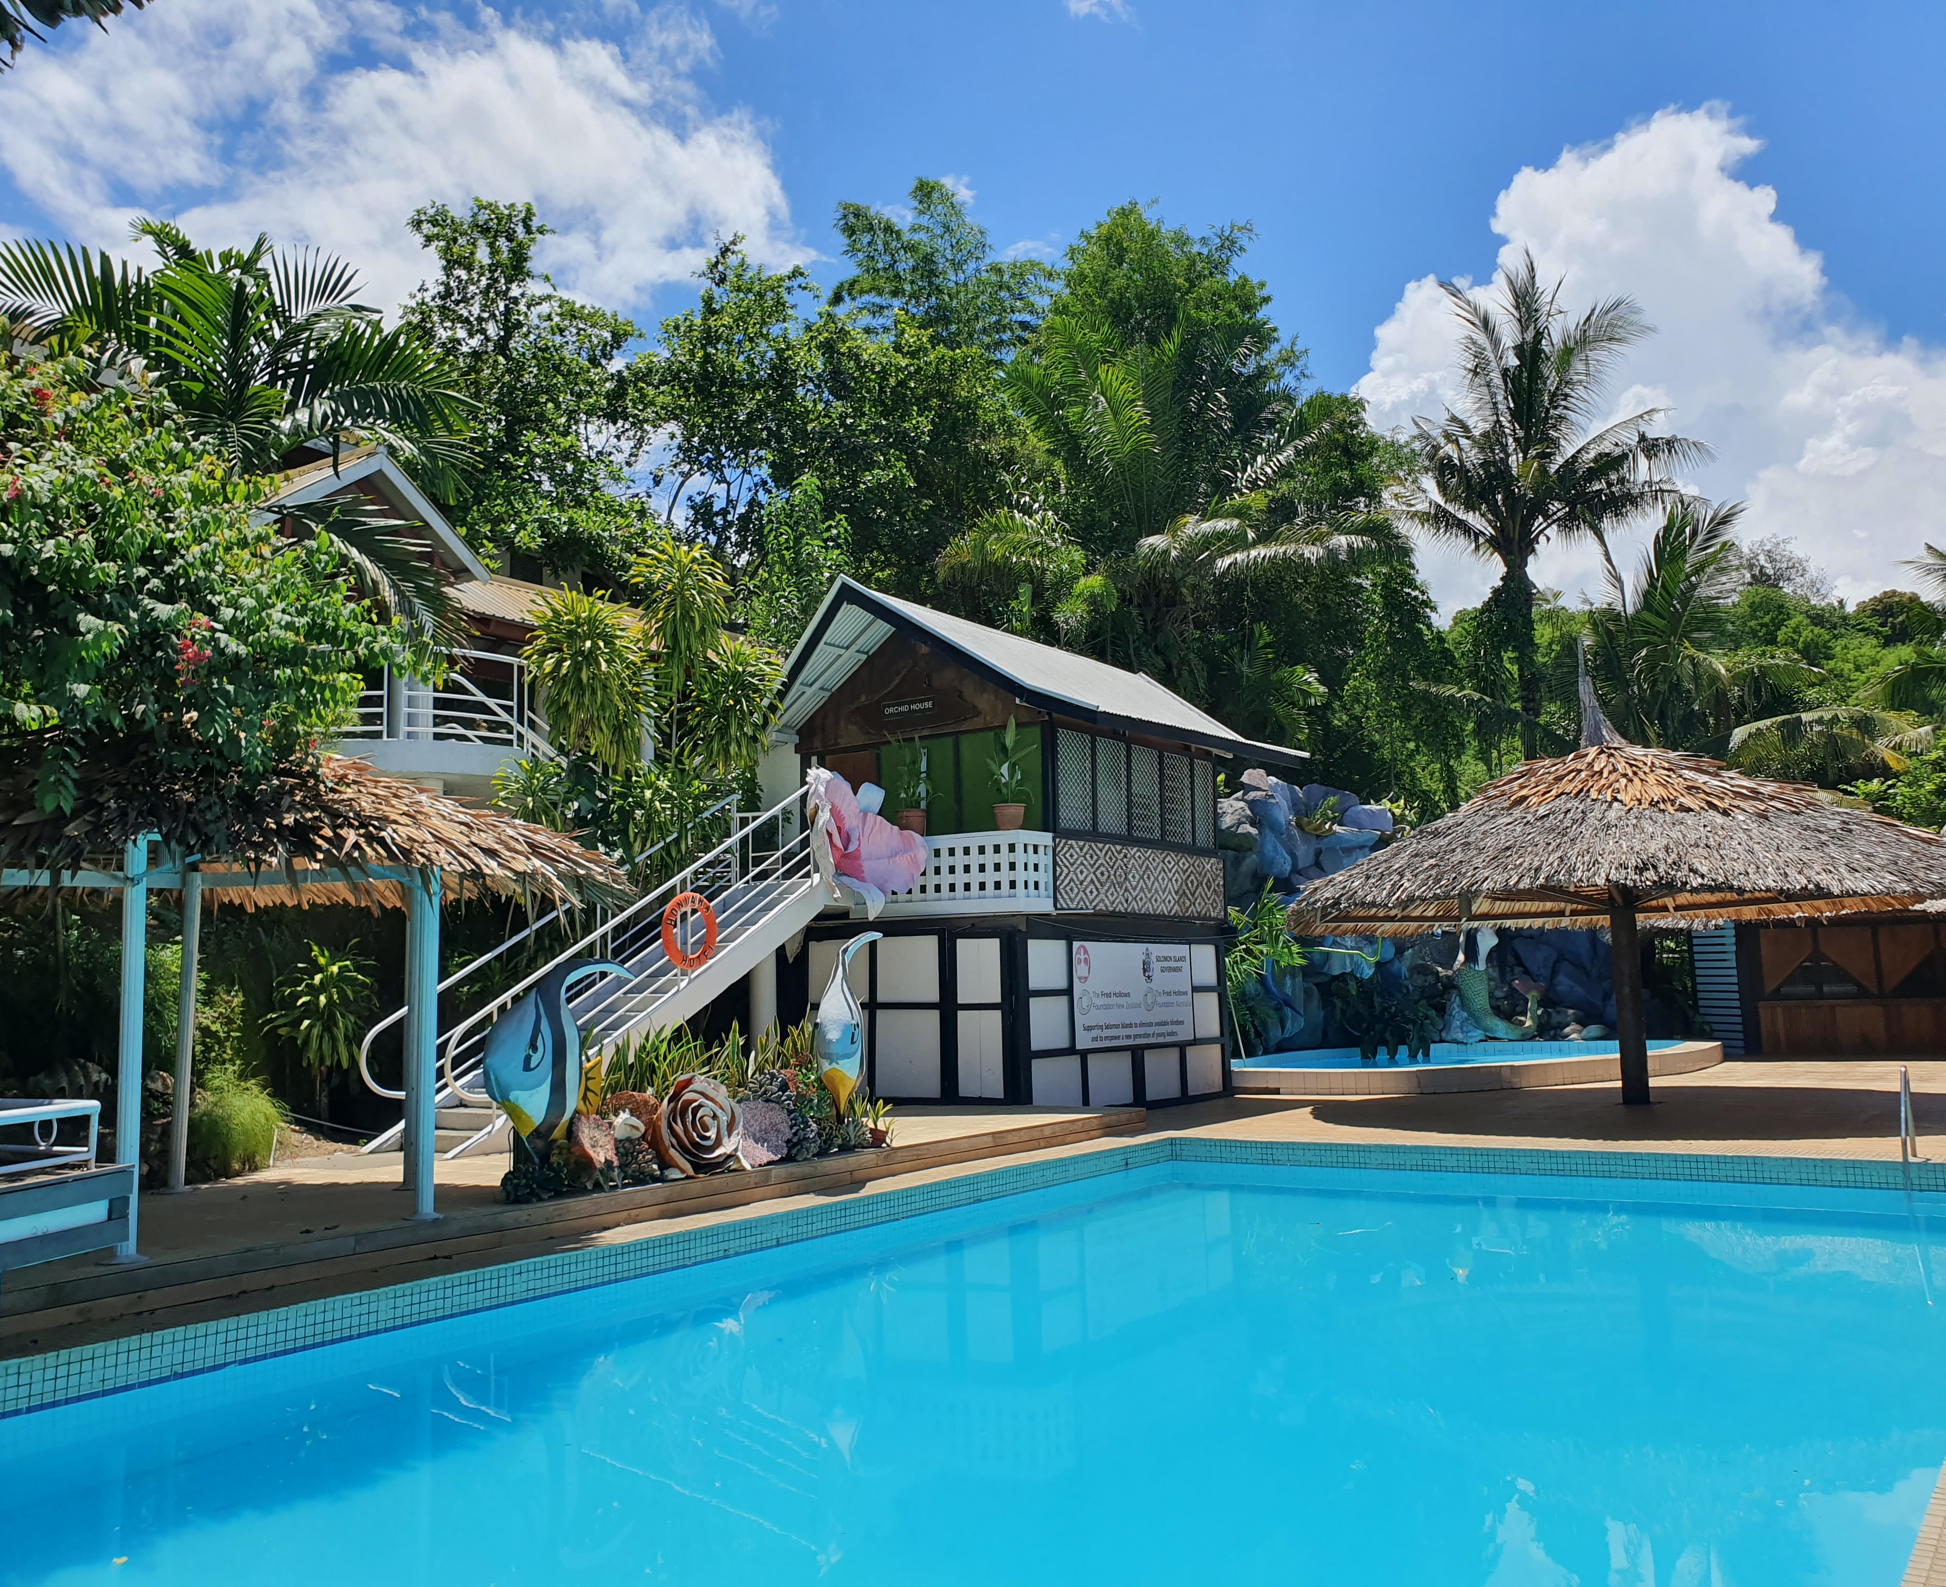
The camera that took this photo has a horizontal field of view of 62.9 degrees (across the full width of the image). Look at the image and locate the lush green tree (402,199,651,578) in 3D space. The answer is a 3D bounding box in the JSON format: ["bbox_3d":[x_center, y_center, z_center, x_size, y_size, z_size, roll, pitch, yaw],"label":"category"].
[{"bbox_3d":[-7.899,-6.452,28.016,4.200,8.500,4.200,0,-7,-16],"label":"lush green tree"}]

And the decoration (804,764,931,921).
[{"bbox_3d":[-1.082,0.569,16.649,1.300,1.450,0.750,-6,-9,35],"label":"decoration"}]

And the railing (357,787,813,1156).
[{"bbox_3d":[-3.413,1.456,14.896,1.300,3.370,4.550,-6,-9,35],"label":"railing"}]

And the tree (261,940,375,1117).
[{"bbox_3d":[-5.567,2.053,13.469,0.950,1.620,0.950,1,-8,-22],"label":"tree"}]

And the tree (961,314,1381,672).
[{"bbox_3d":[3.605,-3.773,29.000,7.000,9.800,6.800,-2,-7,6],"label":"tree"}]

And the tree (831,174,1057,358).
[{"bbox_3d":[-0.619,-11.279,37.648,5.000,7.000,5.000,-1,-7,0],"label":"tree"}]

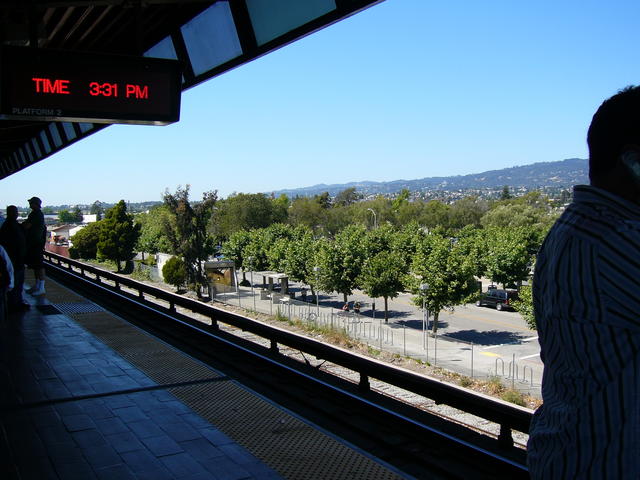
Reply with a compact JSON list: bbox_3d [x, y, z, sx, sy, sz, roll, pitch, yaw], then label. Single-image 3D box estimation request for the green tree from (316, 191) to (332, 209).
[{"bbox_3d":[1.409,-8.218,195.151,5.500,13.390,5.500,-1,3,0],"label":"green tree"}]

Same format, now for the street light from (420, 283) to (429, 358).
[{"bbox_3d":[6.604,4.863,40.896,0.500,4.210,0.500,-1,3,9],"label":"street light"}]

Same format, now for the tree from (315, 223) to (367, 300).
[{"bbox_3d":[1.900,2.423,56.718,4.270,7.550,4.270,-1,3,2],"label":"tree"}]

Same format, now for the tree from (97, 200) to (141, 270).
[{"bbox_3d":[-29.643,-0.504,95.356,6.500,10.620,6.500,-2,3,-17],"label":"tree"}]

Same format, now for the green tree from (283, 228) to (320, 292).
[{"bbox_3d":[-1.838,2.324,60.982,3.380,7.190,3.280,0,3,0],"label":"green tree"}]

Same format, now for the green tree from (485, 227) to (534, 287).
[{"bbox_3d":[16.785,2.302,57.235,4.450,7.010,4.450,0,3,16],"label":"green tree"}]

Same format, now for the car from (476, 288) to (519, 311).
[{"bbox_3d":[15.428,5.050,56.233,1.820,1.700,4.500,-3,4,-26],"label":"car"}]

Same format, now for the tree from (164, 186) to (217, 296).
[{"bbox_3d":[-13.495,0.253,67.574,5.460,11.420,5.460,-2,3,-11],"label":"tree"}]

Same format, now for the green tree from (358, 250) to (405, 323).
[{"bbox_3d":[4.911,3.640,50.758,3.770,5.640,3.770,-1,3,6],"label":"green tree"}]

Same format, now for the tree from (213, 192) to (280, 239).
[{"bbox_3d":[-15.898,-3.917,139.963,14.710,12.710,14.270,0,3,0],"label":"tree"}]

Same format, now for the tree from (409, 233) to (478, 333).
[{"bbox_3d":[8.704,3.033,45.607,4.910,7.130,4.770,0,3,0],"label":"tree"}]

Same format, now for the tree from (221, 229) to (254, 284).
[{"bbox_3d":[-9.621,1.942,76.393,3.770,6.600,3.660,0,3,0],"label":"tree"}]

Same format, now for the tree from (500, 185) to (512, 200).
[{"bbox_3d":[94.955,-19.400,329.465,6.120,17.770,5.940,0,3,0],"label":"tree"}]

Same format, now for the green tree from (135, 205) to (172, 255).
[{"bbox_3d":[-28.885,-1.315,113.625,6.670,9.830,6.470,0,3,0],"label":"green tree"}]

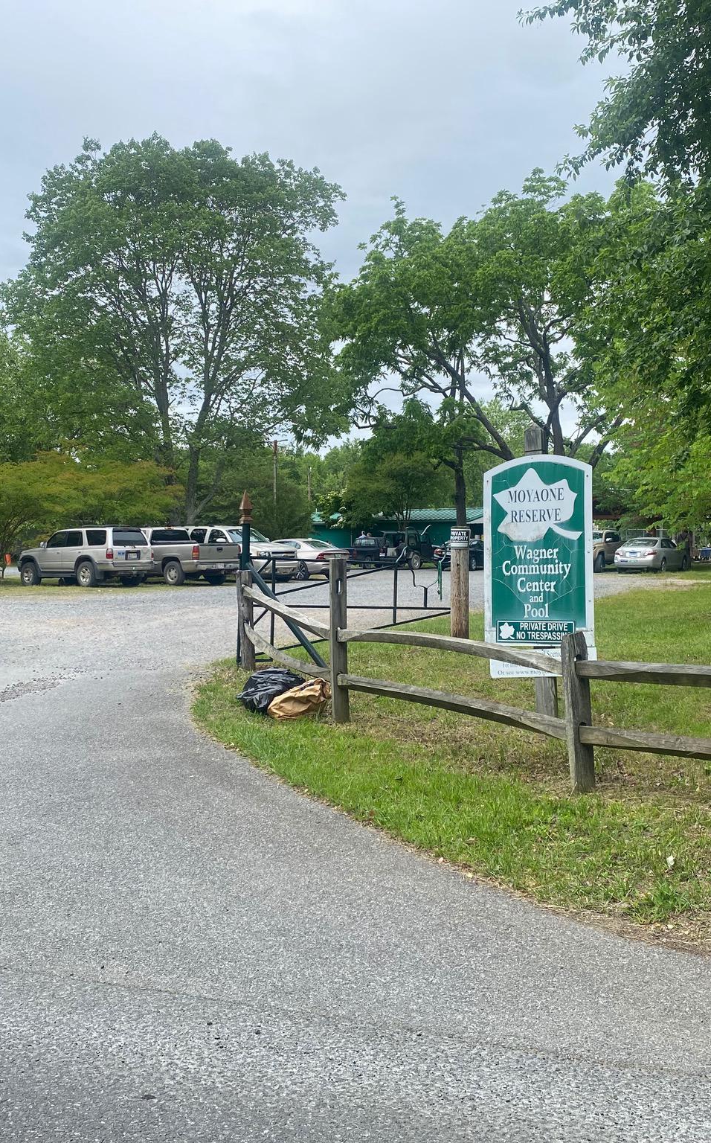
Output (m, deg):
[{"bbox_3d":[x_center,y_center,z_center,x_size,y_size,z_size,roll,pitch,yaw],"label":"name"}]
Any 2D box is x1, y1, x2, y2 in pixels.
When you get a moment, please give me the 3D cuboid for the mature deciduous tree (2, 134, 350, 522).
[{"bbox_3d":[-8.537,-10.516,54.676,16.500,20.900,15.500,0,2,0],"label":"mature deciduous tree"}]

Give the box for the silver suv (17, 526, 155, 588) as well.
[{"bbox_3d":[-8.154,-0.440,34.273,4.580,1.750,1.780,1,2,37],"label":"silver suv"}]

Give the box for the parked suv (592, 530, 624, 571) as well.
[{"bbox_3d":[10.146,-0.932,48.272,1.880,1.790,5.100,1,2,33],"label":"parked suv"}]

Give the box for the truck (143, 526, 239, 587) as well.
[{"bbox_3d":[-6.434,-0.521,37.771,5.750,1.860,1.970,1,2,40],"label":"truck"}]

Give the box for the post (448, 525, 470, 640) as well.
[{"bbox_3d":[1.463,0.168,16.174,0.270,1.650,0.270,0,2,0],"label":"post"}]

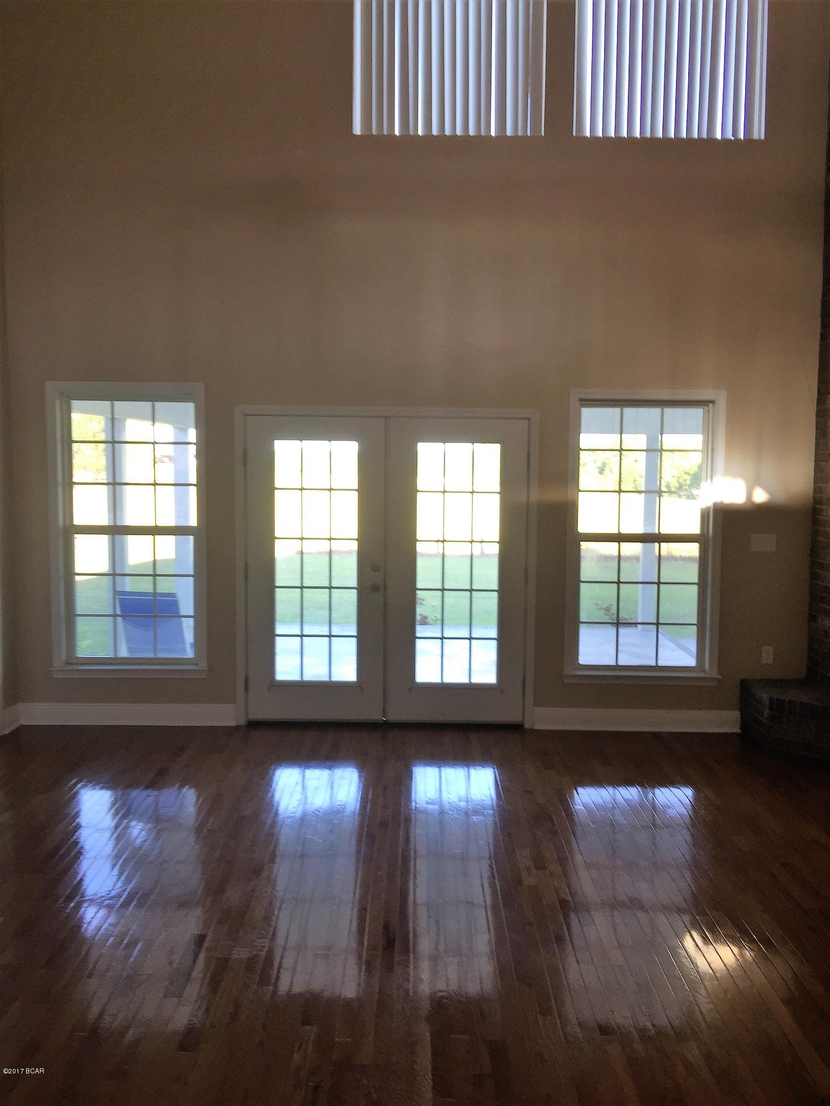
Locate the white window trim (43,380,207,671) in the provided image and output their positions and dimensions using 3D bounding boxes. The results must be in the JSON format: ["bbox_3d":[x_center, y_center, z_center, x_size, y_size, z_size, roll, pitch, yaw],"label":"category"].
[{"bbox_3d":[-1.894,-0.153,6.145,1.030,1.920,0.100,1,4,0],"label":"white window trim"}]

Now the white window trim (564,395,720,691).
[{"bbox_3d":[1.514,-0.099,6.125,1.023,1.932,0.100,1,4,0],"label":"white window trim"}]

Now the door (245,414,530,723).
[{"bbox_3d":[-0.186,0.131,6.149,1.860,2.050,0.080,1,4,0],"label":"door"}]

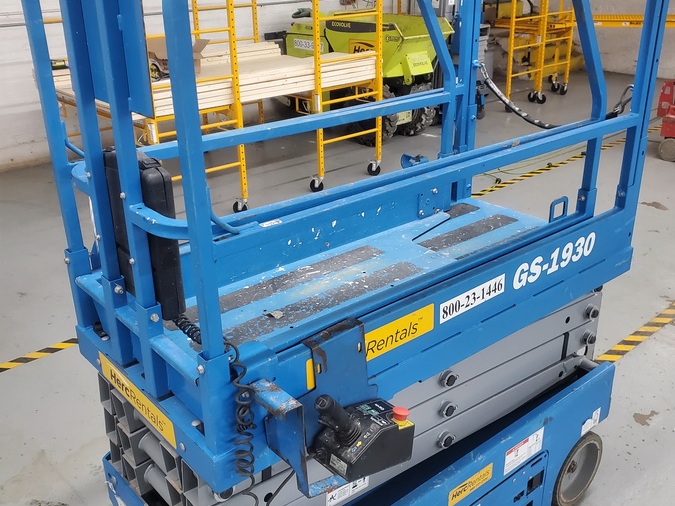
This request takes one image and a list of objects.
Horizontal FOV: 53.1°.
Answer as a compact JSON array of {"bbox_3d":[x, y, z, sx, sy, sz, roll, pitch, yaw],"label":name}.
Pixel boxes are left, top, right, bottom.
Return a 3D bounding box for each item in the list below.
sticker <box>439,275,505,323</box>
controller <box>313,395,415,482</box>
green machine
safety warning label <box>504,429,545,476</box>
[{"bbox_3d":[0.368,0.124,1.822,0.266,0.062,0.008,-20,29,-35],"label":"sticker"},{"bbox_3d":[0.045,0.367,1.468,0.220,0.185,0.130,-11,22,-38],"label":"controller"},{"bbox_3d":[0.331,-2.169,8.190,0.950,1.400,2.050,-20,30,-36],"label":"green machine"},{"bbox_3d":[0.603,0.637,2.168,0.205,0.105,0.006,-19,28,-36],"label":"safety warning label"}]

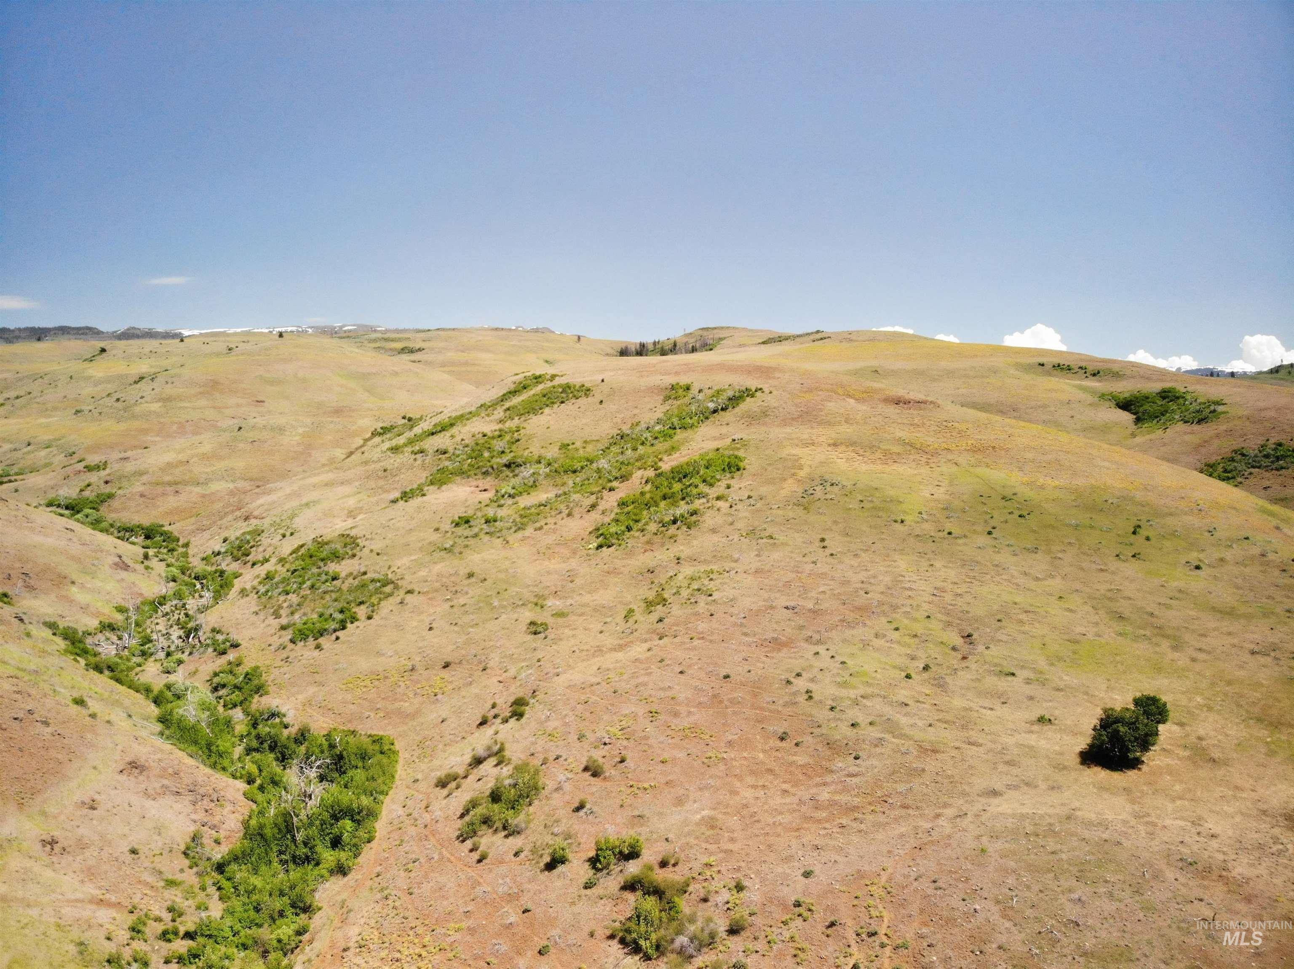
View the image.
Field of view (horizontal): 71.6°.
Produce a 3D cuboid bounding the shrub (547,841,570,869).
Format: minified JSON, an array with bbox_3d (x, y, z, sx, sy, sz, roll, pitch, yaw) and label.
[{"bbox_3d":[-6.460,27.380,66.400,1.530,1.500,1.290,0,8,0],"label":"shrub"}]

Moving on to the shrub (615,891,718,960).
[{"bbox_3d":[1.280,27.700,56.580,6.310,2.500,4.040,0,8,0],"label":"shrub"}]

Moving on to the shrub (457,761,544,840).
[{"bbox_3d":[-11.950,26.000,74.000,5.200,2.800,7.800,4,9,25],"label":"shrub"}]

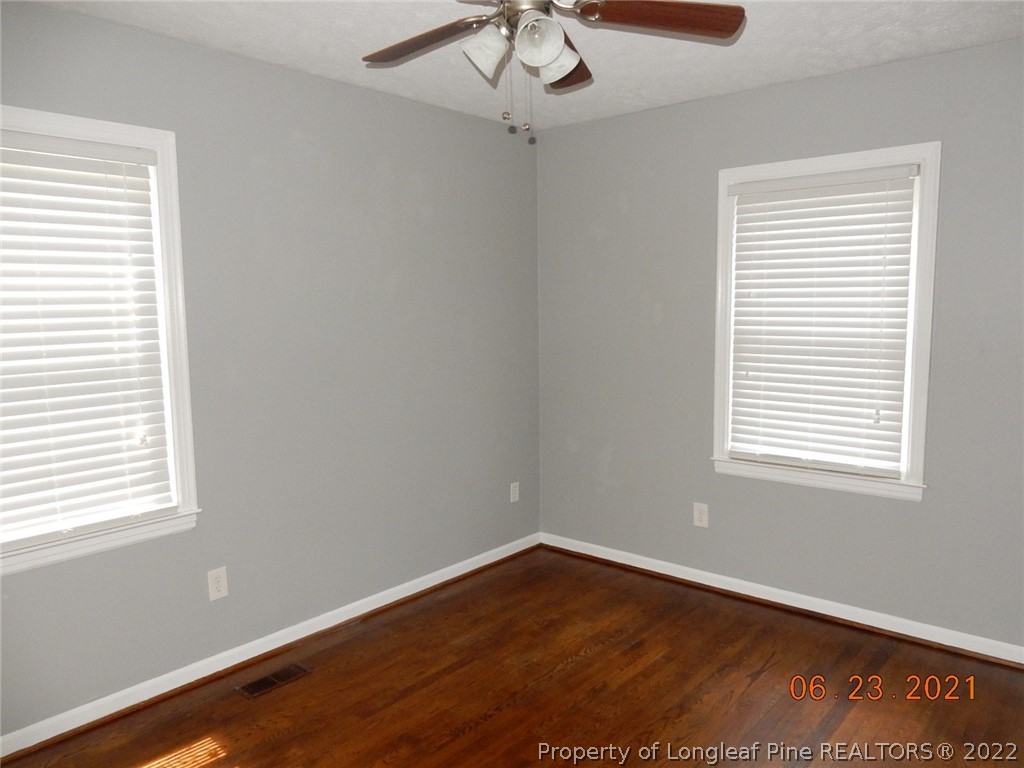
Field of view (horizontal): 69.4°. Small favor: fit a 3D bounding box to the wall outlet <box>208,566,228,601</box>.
[{"bbox_3d":[-1.137,0.776,2.870,0.010,0.116,0.072,5,8,40],"label":"wall outlet"}]

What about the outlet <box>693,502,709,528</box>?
[{"bbox_3d":[0.946,0.659,3.708,0.072,0.116,0.010,5,8,40],"label":"outlet"}]

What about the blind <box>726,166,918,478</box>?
[{"bbox_3d":[1.325,-0.256,3.259,0.774,1.282,0.070,5,8,40],"label":"blind"}]

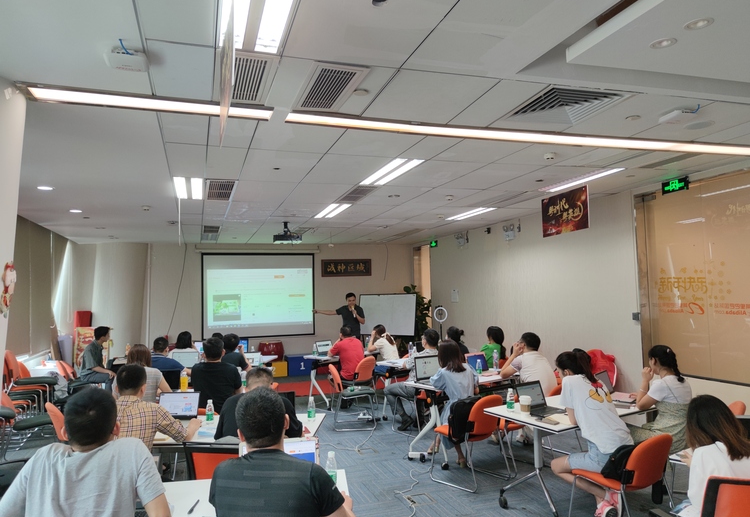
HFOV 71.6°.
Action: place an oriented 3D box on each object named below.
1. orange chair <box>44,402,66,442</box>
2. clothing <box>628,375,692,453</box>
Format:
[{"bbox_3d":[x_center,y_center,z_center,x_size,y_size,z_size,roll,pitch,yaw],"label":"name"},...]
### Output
[{"bbox_3d":[-2.842,1.762,5.006,0.560,0.810,0.540,1,-4,-32],"label":"orange chair"},{"bbox_3d":[2.067,1.152,3.696,0.430,0.740,0.600,1,-4,-33],"label":"clothing"}]

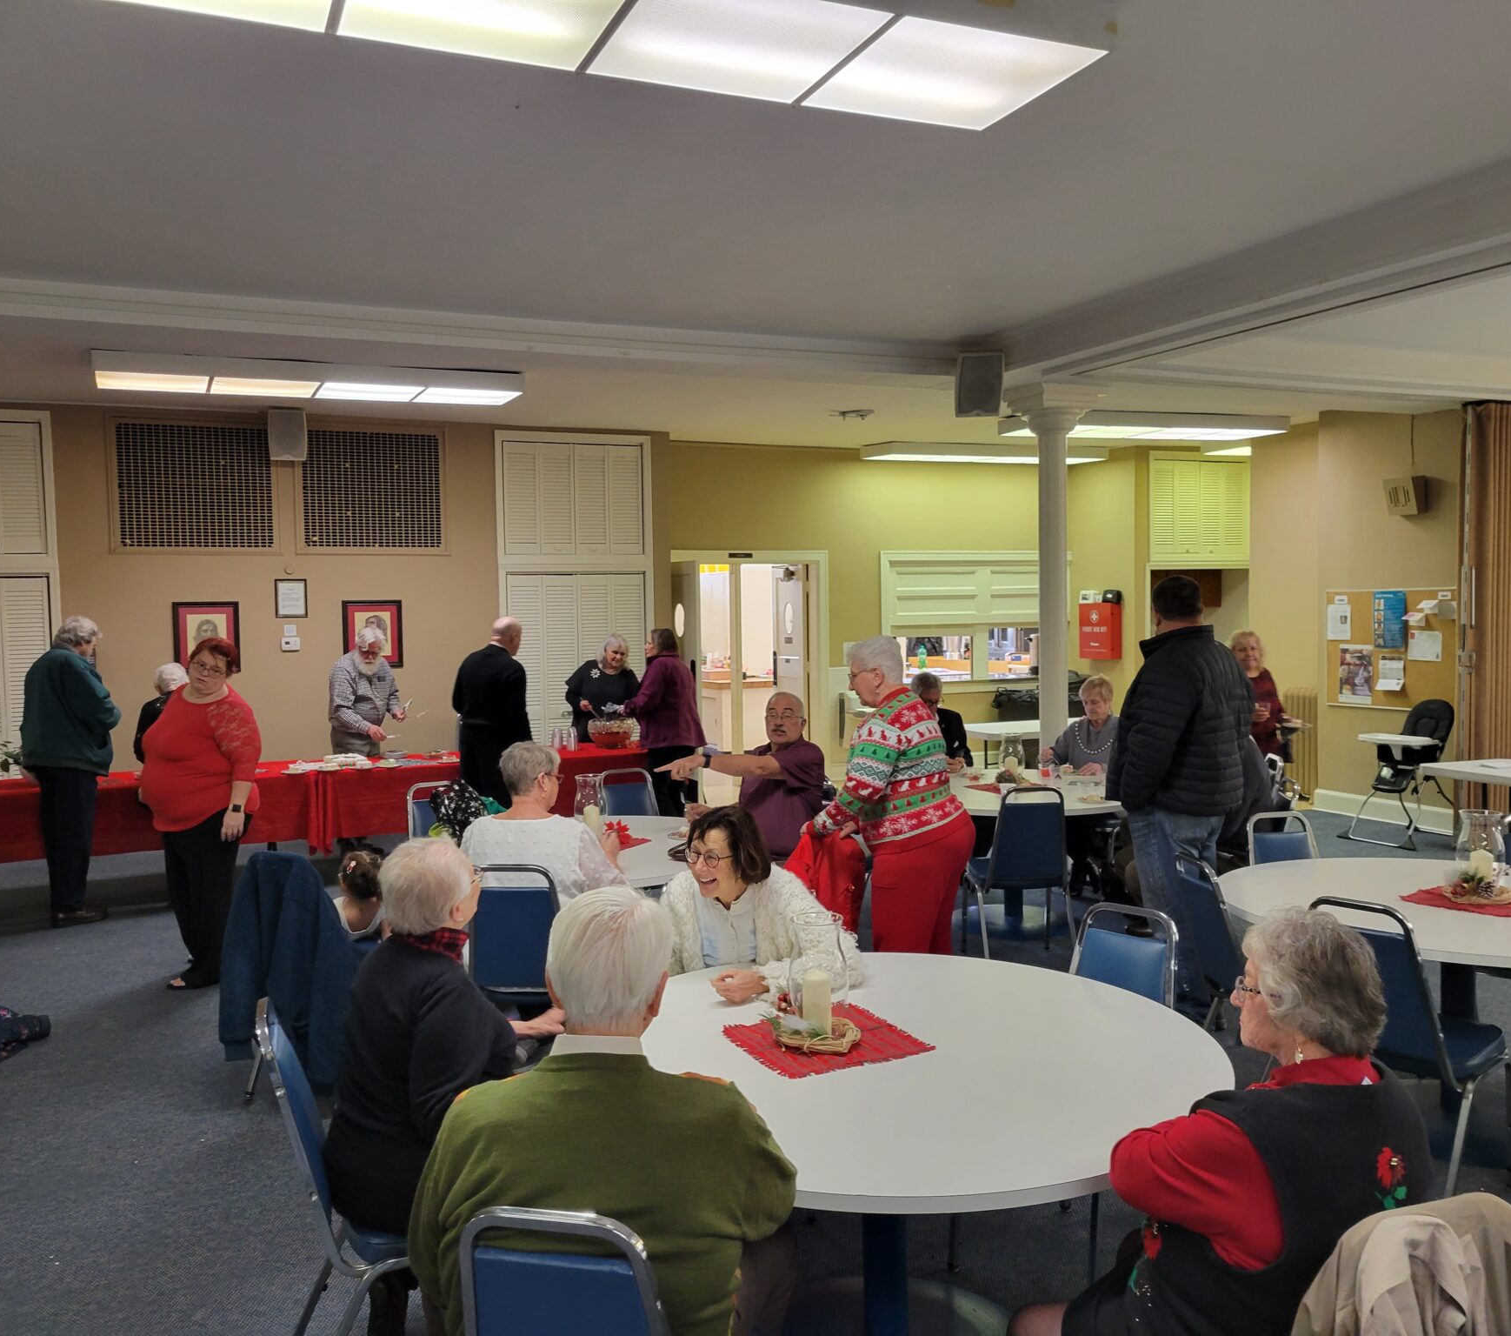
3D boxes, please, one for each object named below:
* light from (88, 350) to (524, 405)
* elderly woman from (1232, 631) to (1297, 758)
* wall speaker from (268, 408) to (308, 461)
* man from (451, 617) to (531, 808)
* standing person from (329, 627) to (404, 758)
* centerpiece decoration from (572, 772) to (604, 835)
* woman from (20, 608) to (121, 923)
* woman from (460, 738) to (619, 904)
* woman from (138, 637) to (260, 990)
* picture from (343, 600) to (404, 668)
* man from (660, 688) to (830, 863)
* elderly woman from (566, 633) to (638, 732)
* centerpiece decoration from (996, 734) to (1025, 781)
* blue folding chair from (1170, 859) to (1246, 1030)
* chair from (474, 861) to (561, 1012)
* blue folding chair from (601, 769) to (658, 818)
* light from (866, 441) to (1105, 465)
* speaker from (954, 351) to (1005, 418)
[{"bbox_3d":[-2.716,-1.765,8.255,2.440,0.125,0.610,-2,3,-23],"label":"light"},{"bbox_3d":[3.695,0.470,9.863,0.500,1.500,0.380,0,3,19],"label":"elderly woman"},{"bbox_3d":[-3.420,-1.698,9.773,0.270,0.380,0.230,-2,11,-20],"label":"wall speaker"},{"bbox_3d":[-1.587,0.529,8.009,0.520,1.670,0.340,1,3,22],"label":"man"},{"bbox_3d":[-2.694,0.501,9.206,0.540,1.620,0.480,-2,3,-31],"label":"standing person"},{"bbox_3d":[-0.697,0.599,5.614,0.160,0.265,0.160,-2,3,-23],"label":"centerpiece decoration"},{"bbox_3d":[-3.814,0.559,7.456,0.530,1.710,0.450,2,4,41],"label":"woman"},{"bbox_3d":[-0.776,0.886,4.789,0.530,1.260,0.750,0,3,13],"label":"woman"},{"bbox_3d":[-2.638,0.660,6.290,0.510,1.600,0.380,0,3,10],"label":"woman"},{"bbox_3d":[-2.962,-0.260,10.370,0.455,0.525,0.030,-2,3,-23],"label":"picture"},{"bbox_3d":[-0.061,0.786,5.988,0.780,1.320,0.560,-3,4,-38],"label":"man"},{"bbox_3d":[-1.129,0.499,9.815,0.520,1.540,0.400,-2,3,-22],"label":"elderly woman"},{"bbox_3d":[1.394,0.507,7.264,0.135,0.260,0.135,-1,3,0],"label":"centerpiece decoration"},{"bbox_3d":[1.692,1.059,4.481,0.560,0.890,0.450,-1,3,-10],"label":"blue folding chair"},{"bbox_3d":[-0.780,1.072,4.600,0.430,0.870,0.520,0,3,2],"label":"chair"},{"bbox_3d":[-0.634,0.980,6.798,0.450,0.870,0.560,-1,3,-9],"label":"blue folding chair"},{"bbox_3d":[2.212,-2.055,12.813,2.360,0.125,0.590,-2,3,-23],"label":"light"},{"bbox_3d":[1.306,-1.655,7.800,0.265,0.380,0.210,-1,12,-17],"label":"speaker"}]

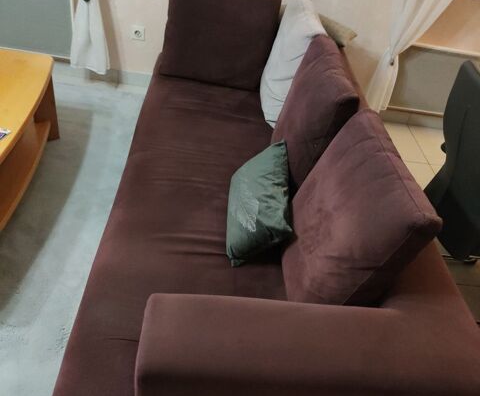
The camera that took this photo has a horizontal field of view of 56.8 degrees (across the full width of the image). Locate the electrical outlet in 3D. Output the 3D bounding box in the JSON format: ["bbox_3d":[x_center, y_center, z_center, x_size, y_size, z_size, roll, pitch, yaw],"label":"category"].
[{"bbox_3d":[-0.585,-0.942,2.545,0.081,0.081,0.020,6,39,-5],"label":"electrical outlet"}]

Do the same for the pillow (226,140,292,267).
[{"bbox_3d":[0.067,-0.008,1.499,0.135,0.270,0.460,43,27,-29],"label":"pillow"}]

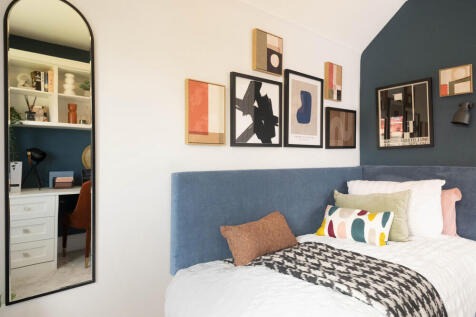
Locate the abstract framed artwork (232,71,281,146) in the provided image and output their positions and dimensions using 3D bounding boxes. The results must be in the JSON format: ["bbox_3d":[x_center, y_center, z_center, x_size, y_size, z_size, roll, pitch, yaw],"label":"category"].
[{"bbox_3d":[0.141,-0.327,1.881,0.461,0.488,0.026,0,0,-36],"label":"abstract framed artwork"}]

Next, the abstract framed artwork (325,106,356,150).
[{"bbox_3d":[0.973,-0.278,2.485,0.457,0.366,0.026,0,0,-36],"label":"abstract framed artwork"}]

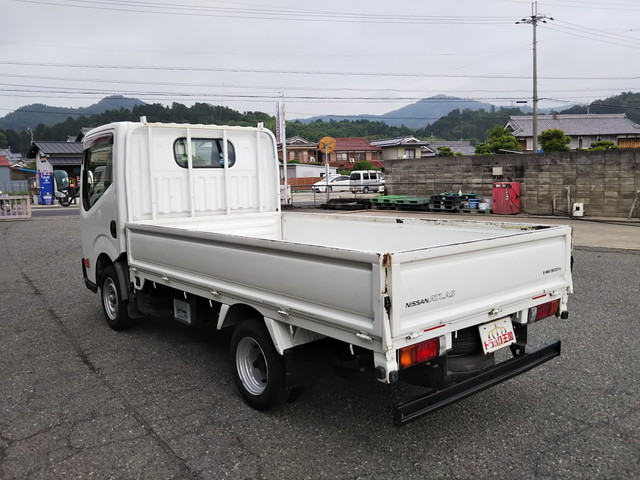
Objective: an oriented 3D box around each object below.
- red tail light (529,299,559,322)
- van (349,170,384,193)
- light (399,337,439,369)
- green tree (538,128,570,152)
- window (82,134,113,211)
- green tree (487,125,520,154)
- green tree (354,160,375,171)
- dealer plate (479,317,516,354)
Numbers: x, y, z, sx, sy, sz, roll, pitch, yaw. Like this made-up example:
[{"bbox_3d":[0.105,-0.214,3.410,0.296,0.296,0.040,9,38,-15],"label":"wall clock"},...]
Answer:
[{"bbox_3d":[1.373,0.445,3.476,0.345,0.100,0.080,-7,8,-39],"label":"red tail light"},{"bbox_3d":[4.154,-5.019,48.000,3.400,1.880,1.480,-8,9,-44],"label":"van"},{"bbox_3d":[0.469,0.553,2.741,0.305,0.100,0.075,-7,8,-39],"label":"light"},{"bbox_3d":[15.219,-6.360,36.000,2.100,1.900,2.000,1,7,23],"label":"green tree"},{"bbox_3d":[-2.212,-0.662,5.603,0.070,0.740,0.850,0,4,-39],"label":"window"},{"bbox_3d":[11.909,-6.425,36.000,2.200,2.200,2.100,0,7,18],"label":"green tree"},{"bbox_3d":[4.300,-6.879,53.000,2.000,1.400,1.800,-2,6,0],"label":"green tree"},{"bbox_3d":[1.076,0.572,3.335,0.328,0.165,0.020,-7,-6,-39],"label":"dealer plate"}]

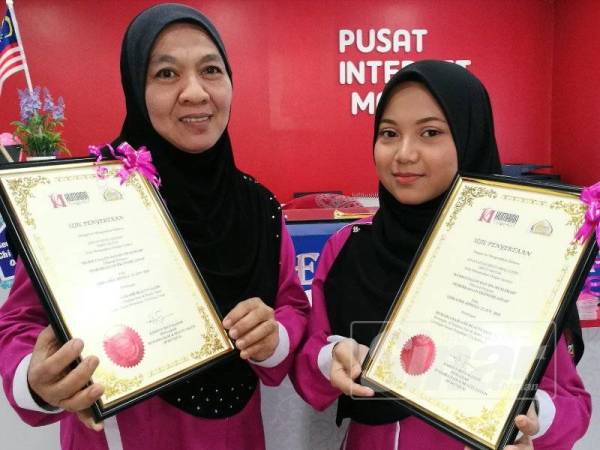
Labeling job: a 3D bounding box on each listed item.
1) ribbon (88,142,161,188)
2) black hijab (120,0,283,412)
[{"bbox_3d":[-0.249,-0.085,0.665,0.100,0.066,0.050,-3,-9,-30],"label":"ribbon"},{"bbox_3d":[-0.183,-0.026,0.780,0.330,0.660,0.280,-3,4,-26],"label":"black hijab"}]

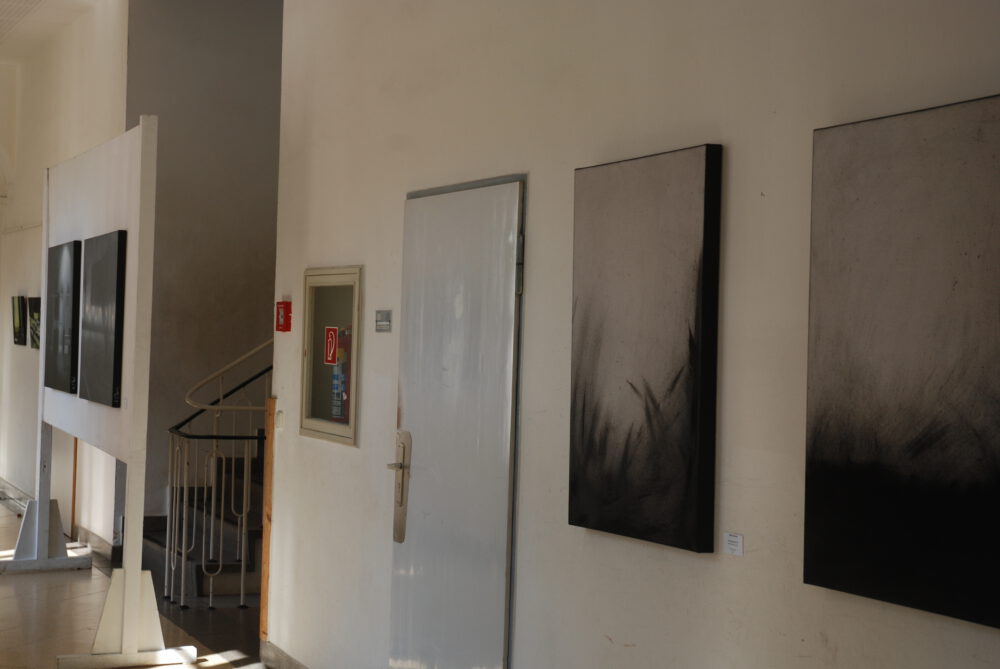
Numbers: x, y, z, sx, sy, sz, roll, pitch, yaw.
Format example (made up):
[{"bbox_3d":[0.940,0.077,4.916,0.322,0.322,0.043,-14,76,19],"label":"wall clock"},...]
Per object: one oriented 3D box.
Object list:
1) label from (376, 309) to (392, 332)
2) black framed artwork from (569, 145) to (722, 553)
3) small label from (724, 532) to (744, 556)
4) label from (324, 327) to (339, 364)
[{"bbox_3d":[-0.426,-0.047,6.764,0.010,0.082,0.170,2,0,-23],"label":"label"},{"bbox_3d":[0.369,0.036,4.836,0.044,1.000,0.747,2,-1,-23],"label":"black framed artwork"},{"bbox_3d":[0.561,0.504,4.401,0.005,0.048,0.090,2,0,-23],"label":"small label"},{"bbox_3d":[-0.674,0.046,7.336,0.005,0.151,0.156,2,0,-23],"label":"label"}]

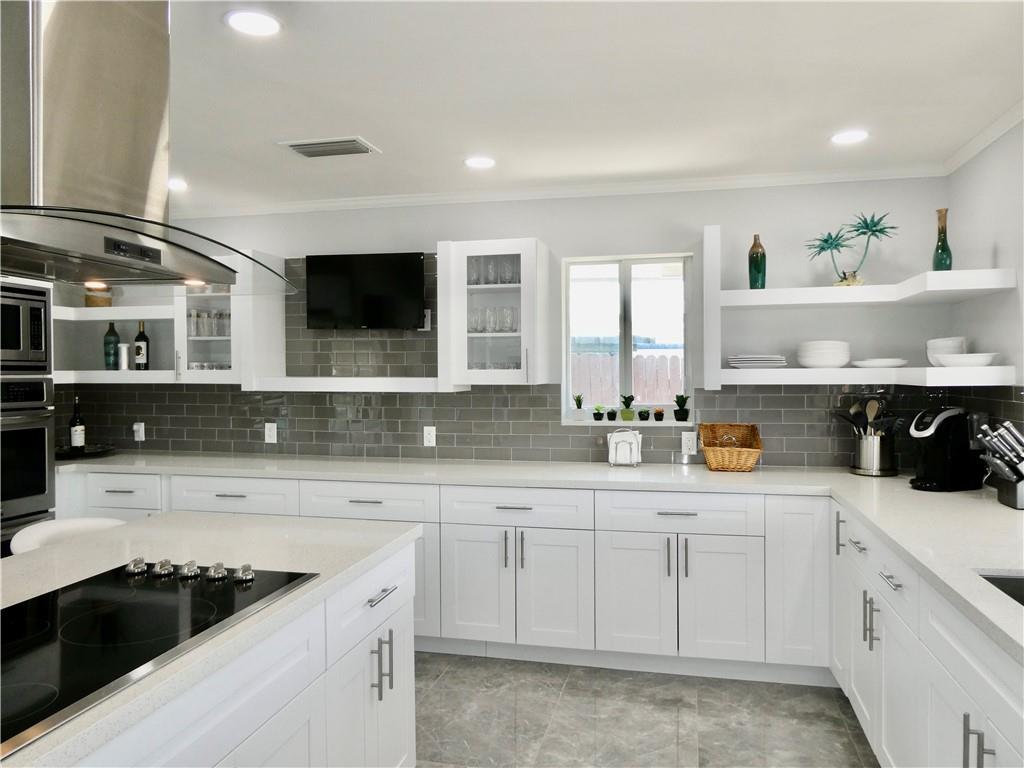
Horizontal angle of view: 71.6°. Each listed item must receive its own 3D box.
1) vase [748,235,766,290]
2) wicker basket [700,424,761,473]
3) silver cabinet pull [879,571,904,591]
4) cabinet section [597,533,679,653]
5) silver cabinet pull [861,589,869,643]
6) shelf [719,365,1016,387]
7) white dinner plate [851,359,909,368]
[{"bbox_3d":[1.228,-0.607,3.554,0.083,0.288,0.083,0,1,13],"label":"vase"},{"bbox_3d":[1.124,0.326,3.670,0.295,0.228,0.250,0,2,13],"label":"wicker basket"},{"bbox_3d":[1.173,0.609,2.193,0.036,0.012,0.174,0,2,13],"label":"silver cabinet pull"},{"bbox_3d":[0.641,0.962,3.575,0.379,0.565,0.570,0,1,13],"label":"cabinet section"},{"bbox_3d":[1.246,0.812,2.479,0.036,0.178,0.013,0,1,13],"label":"silver cabinet pull"},{"bbox_3d":[1.549,-0.035,3.321,1.118,0.077,0.733,0,1,13],"label":"shelf"},{"bbox_3d":[1.784,-0.098,3.446,0.245,0.040,0.245,0,1,13],"label":"white dinner plate"}]

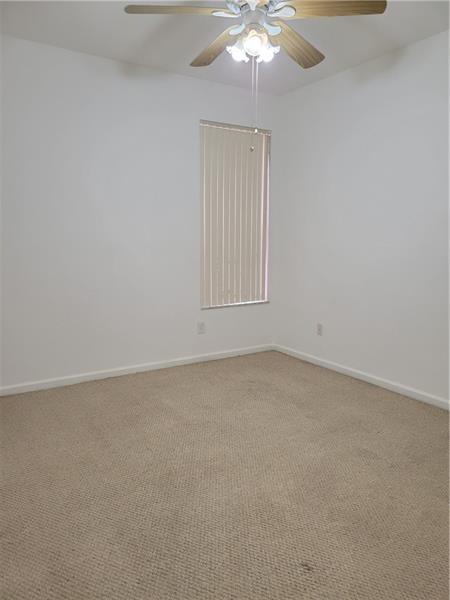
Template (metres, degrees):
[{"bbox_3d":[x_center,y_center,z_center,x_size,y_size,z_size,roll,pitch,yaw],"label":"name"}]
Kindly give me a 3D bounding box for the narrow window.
[{"bbox_3d":[0.116,-0.819,4.544,0.843,1.778,0.100,-5,10,-33],"label":"narrow window"}]

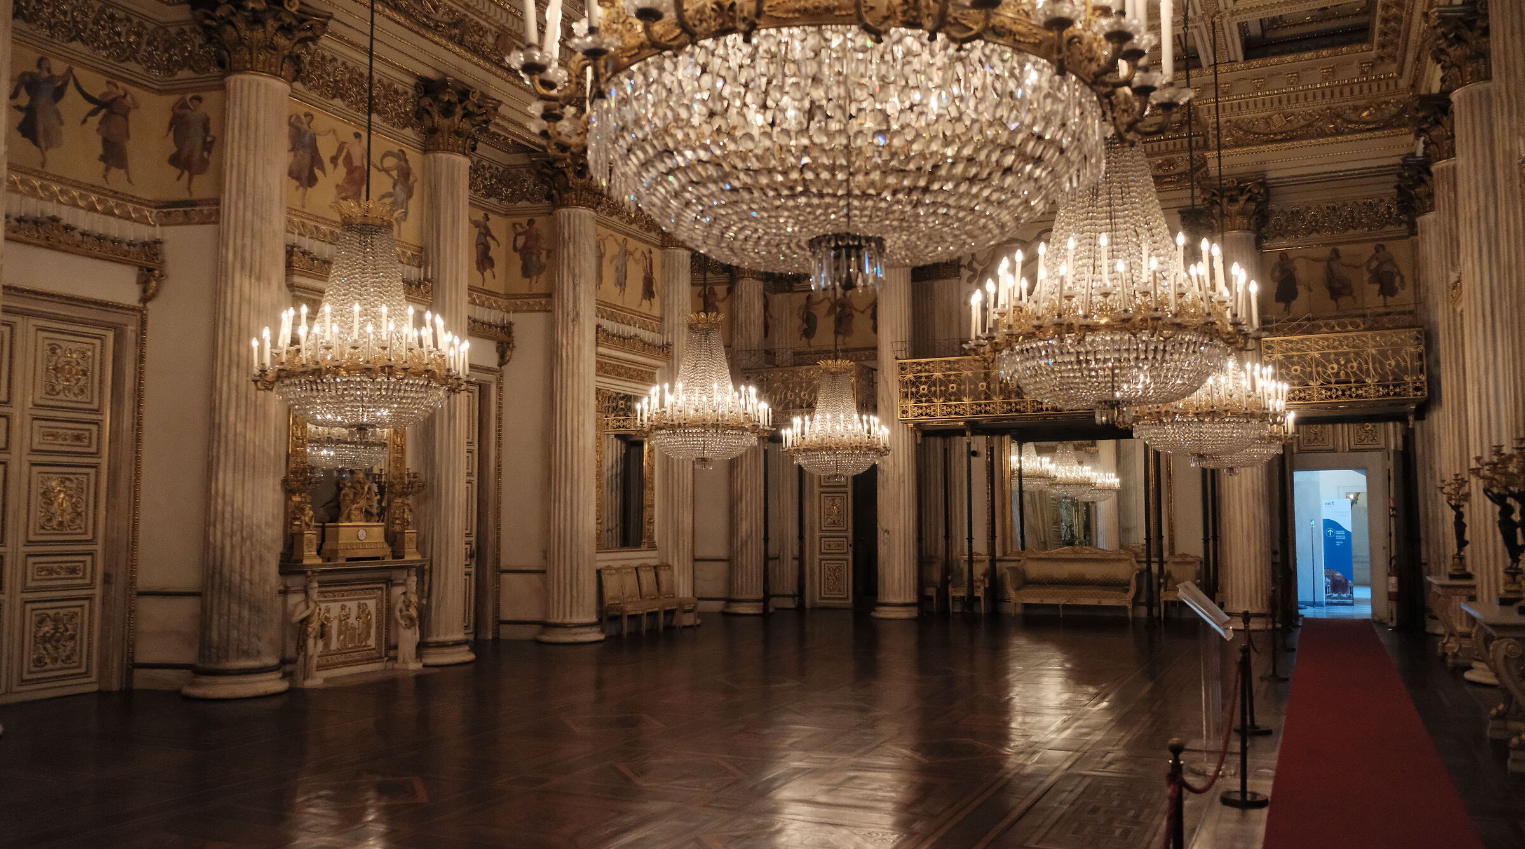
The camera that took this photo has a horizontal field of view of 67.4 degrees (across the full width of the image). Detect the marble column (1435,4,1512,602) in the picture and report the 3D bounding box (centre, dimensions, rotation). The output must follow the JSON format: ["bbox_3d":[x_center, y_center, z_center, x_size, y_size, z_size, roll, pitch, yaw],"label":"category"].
[{"bbox_3d":[7.587,-0.838,11.770,0.988,6.975,0.988,-2,-5,26],"label":"marble column"}]

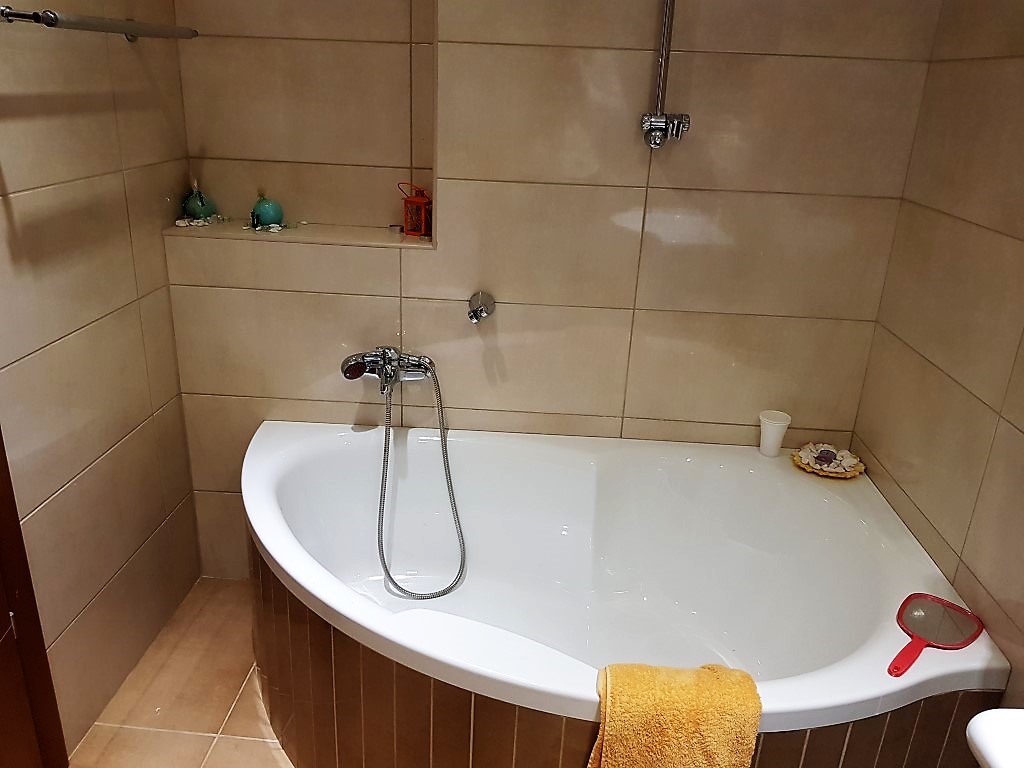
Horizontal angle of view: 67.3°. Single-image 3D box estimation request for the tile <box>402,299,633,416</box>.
[{"bbox_3d":[0.007,-0.066,2.009,0.594,0.300,0.010,3,21,2],"label":"tile"}]

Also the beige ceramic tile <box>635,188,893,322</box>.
[{"bbox_3d":[0.614,-0.311,1.877,0.599,0.300,0.012,3,21,2],"label":"beige ceramic tile"}]

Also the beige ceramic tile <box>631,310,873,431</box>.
[{"bbox_3d":[0.603,-0.032,1.986,0.599,0.300,0.012,3,21,2],"label":"beige ceramic tile"}]

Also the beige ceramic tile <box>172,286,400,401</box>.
[{"bbox_3d":[-0.592,-0.100,2.032,0.608,0.300,0.012,3,21,2],"label":"beige ceramic tile"}]

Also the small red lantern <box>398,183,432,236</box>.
[{"bbox_3d":[-0.244,-0.455,2.014,0.066,0.125,0.062,10,22,18],"label":"small red lantern"}]

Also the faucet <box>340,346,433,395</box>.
[{"bbox_3d":[-0.313,-0.036,1.961,0.238,0.105,0.135,3,21,2],"label":"faucet"}]

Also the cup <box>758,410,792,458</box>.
[{"bbox_3d":[0.679,0.137,2.001,0.079,0.101,0.079,3,21,2],"label":"cup"}]

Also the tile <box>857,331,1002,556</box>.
[{"bbox_3d":[0.890,0.092,1.700,0.010,0.300,0.582,3,21,2],"label":"tile"}]

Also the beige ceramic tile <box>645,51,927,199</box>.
[{"bbox_3d":[0.626,-0.591,1.770,0.599,0.300,0.010,3,21,2],"label":"beige ceramic tile"}]

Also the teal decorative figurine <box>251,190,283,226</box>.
[{"bbox_3d":[-0.639,-0.459,2.011,0.088,0.099,0.085,3,21,2],"label":"teal decorative figurine"}]

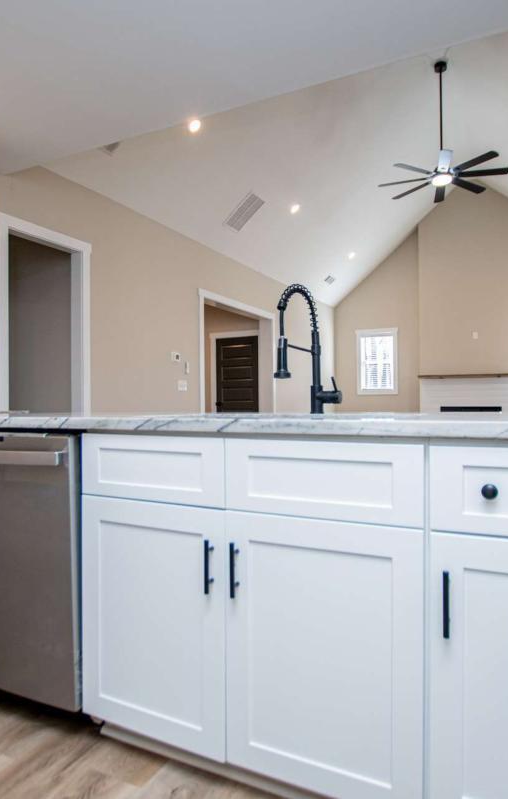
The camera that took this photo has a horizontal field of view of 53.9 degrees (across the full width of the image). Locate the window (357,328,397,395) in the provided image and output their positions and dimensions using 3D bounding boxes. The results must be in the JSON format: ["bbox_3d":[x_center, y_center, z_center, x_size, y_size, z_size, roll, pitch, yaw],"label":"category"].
[{"bbox_3d":[2.642,-0.798,10.725,0.881,1.395,0.110,0,0,28],"label":"window"}]

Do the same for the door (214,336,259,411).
[{"bbox_3d":[-0.268,-0.031,8.649,0.890,2.040,0.050,0,0,28],"label":"door"}]

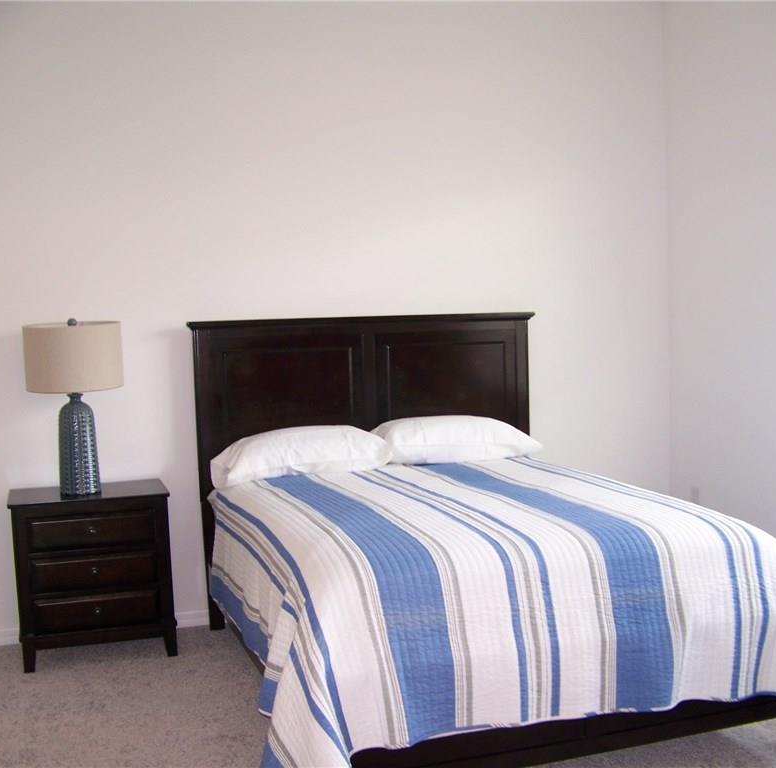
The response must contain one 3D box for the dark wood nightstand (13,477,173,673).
[{"bbox_3d":[-1.239,0.790,4.365,0.621,0.676,0.426,-3,3,-17],"label":"dark wood nightstand"}]

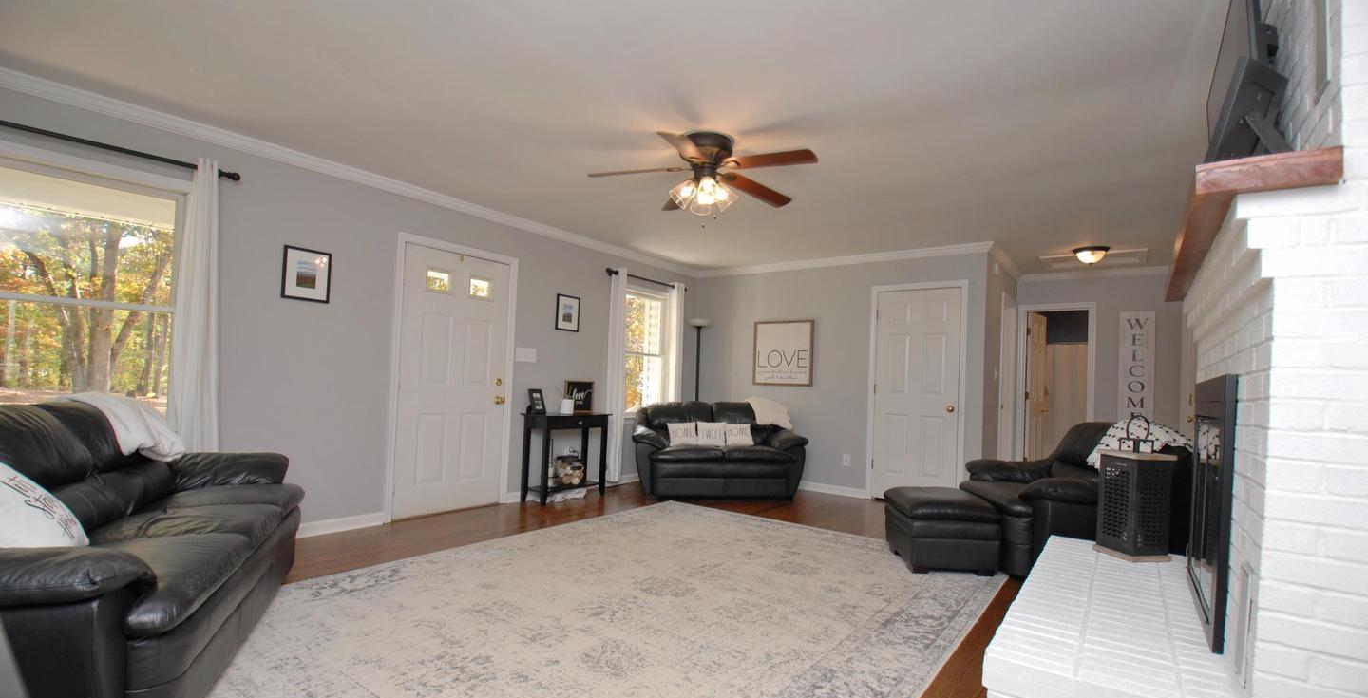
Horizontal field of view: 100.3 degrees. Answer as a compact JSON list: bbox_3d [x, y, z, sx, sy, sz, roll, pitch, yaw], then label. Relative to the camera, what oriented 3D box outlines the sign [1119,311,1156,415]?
[{"bbox_3d":[4.630,0.221,5.827,0.284,1.220,0.020,0,-4,38],"label":"sign"}]

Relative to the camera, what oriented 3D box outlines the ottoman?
[{"bbox_3d":[1.682,1.177,3.754,0.540,0.450,0.530,2,-3,2],"label":"ottoman"}]

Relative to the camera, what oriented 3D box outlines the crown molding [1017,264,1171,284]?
[{"bbox_3d":[4.367,-0.784,6.087,1.400,0.074,0.065,0,-4,38],"label":"crown molding"}]

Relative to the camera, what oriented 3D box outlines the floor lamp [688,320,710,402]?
[{"bbox_3d":[0.157,0.567,6.616,0.280,1.811,0.280,0,-4,38],"label":"floor lamp"}]

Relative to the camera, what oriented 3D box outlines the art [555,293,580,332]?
[{"bbox_3d":[-1.104,-0.334,5.409,0.022,0.332,0.283,0,-4,38],"label":"art"}]

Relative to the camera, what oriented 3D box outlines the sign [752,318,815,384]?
[{"bbox_3d":[1.098,0.052,6.291,0.730,0.709,0.035,0,-4,38],"label":"sign"}]

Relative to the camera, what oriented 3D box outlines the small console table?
[{"bbox_3d":[-1.056,0.969,5.161,0.300,0.756,0.855,0,-4,38],"label":"small console table"}]

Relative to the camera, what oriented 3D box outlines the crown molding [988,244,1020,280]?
[{"bbox_3d":[3.275,-0.845,5.773,0.065,0.074,1.900,0,-4,38],"label":"crown molding"}]

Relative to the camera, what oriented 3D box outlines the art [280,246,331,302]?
[{"bbox_3d":[-2.438,-0.476,3.689,0.022,0.334,0.276,0,-4,38],"label":"art"}]

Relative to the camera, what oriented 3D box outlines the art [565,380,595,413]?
[{"bbox_3d":[-0.958,0.447,5.256,0.040,0.305,0.315,0,-4,38],"label":"art"}]

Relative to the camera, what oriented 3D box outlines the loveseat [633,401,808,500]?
[{"bbox_3d":[0.322,1.002,5.875,1.680,0.890,0.920,3,-3,-9],"label":"loveseat"}]

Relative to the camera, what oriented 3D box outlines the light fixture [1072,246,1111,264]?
[{"bbox_3d":[3.677,-0.833,5.145,0.280,0.145,0.280,0,-4,38],"label":"light fixture"}]

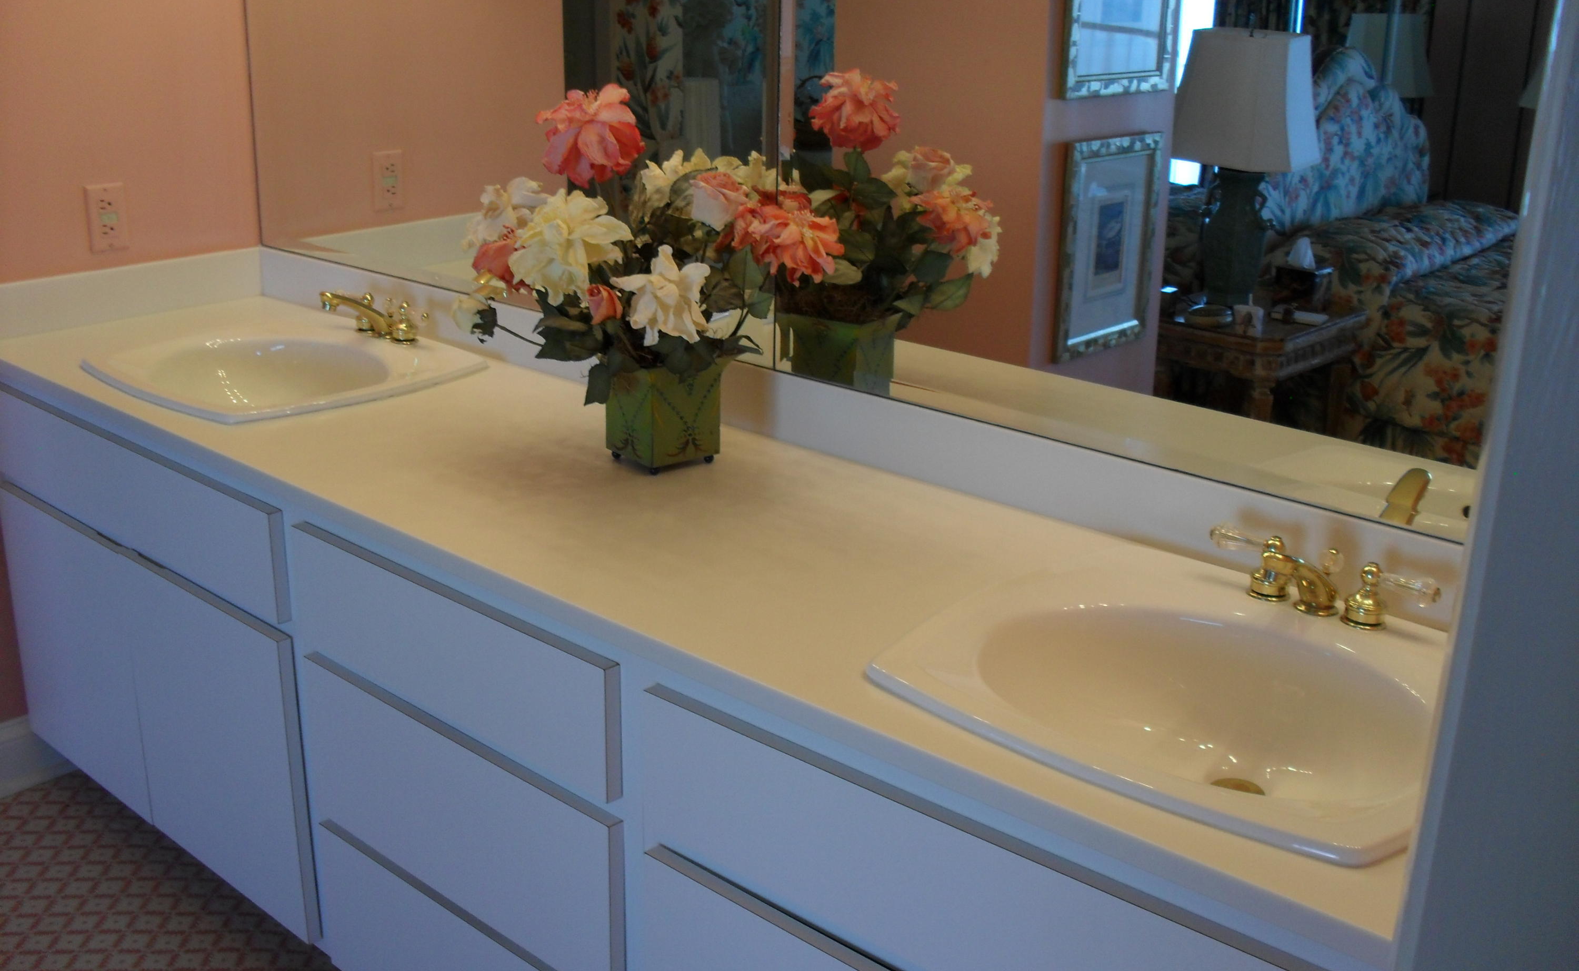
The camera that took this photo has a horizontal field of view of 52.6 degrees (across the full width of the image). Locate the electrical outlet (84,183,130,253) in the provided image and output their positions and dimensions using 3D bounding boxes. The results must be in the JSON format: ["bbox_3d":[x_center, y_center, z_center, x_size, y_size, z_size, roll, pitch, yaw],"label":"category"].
[{"bbox_3d":[-1.145,-0.449,2.678,0.010,0.114,0.070,17,24,39],"label":"electrical outlet"}]

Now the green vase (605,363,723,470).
[{"bbox_3d":[-0.157,-0.096,1.975,0.115,0.137,0.115,-13,23,-37],"label":"green vase"}]

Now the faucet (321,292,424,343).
[{"bbox_3d":[-0.674,-0.268,2.509,0.240,0.090,0.148,17,24,39],"label":"faucet"}]

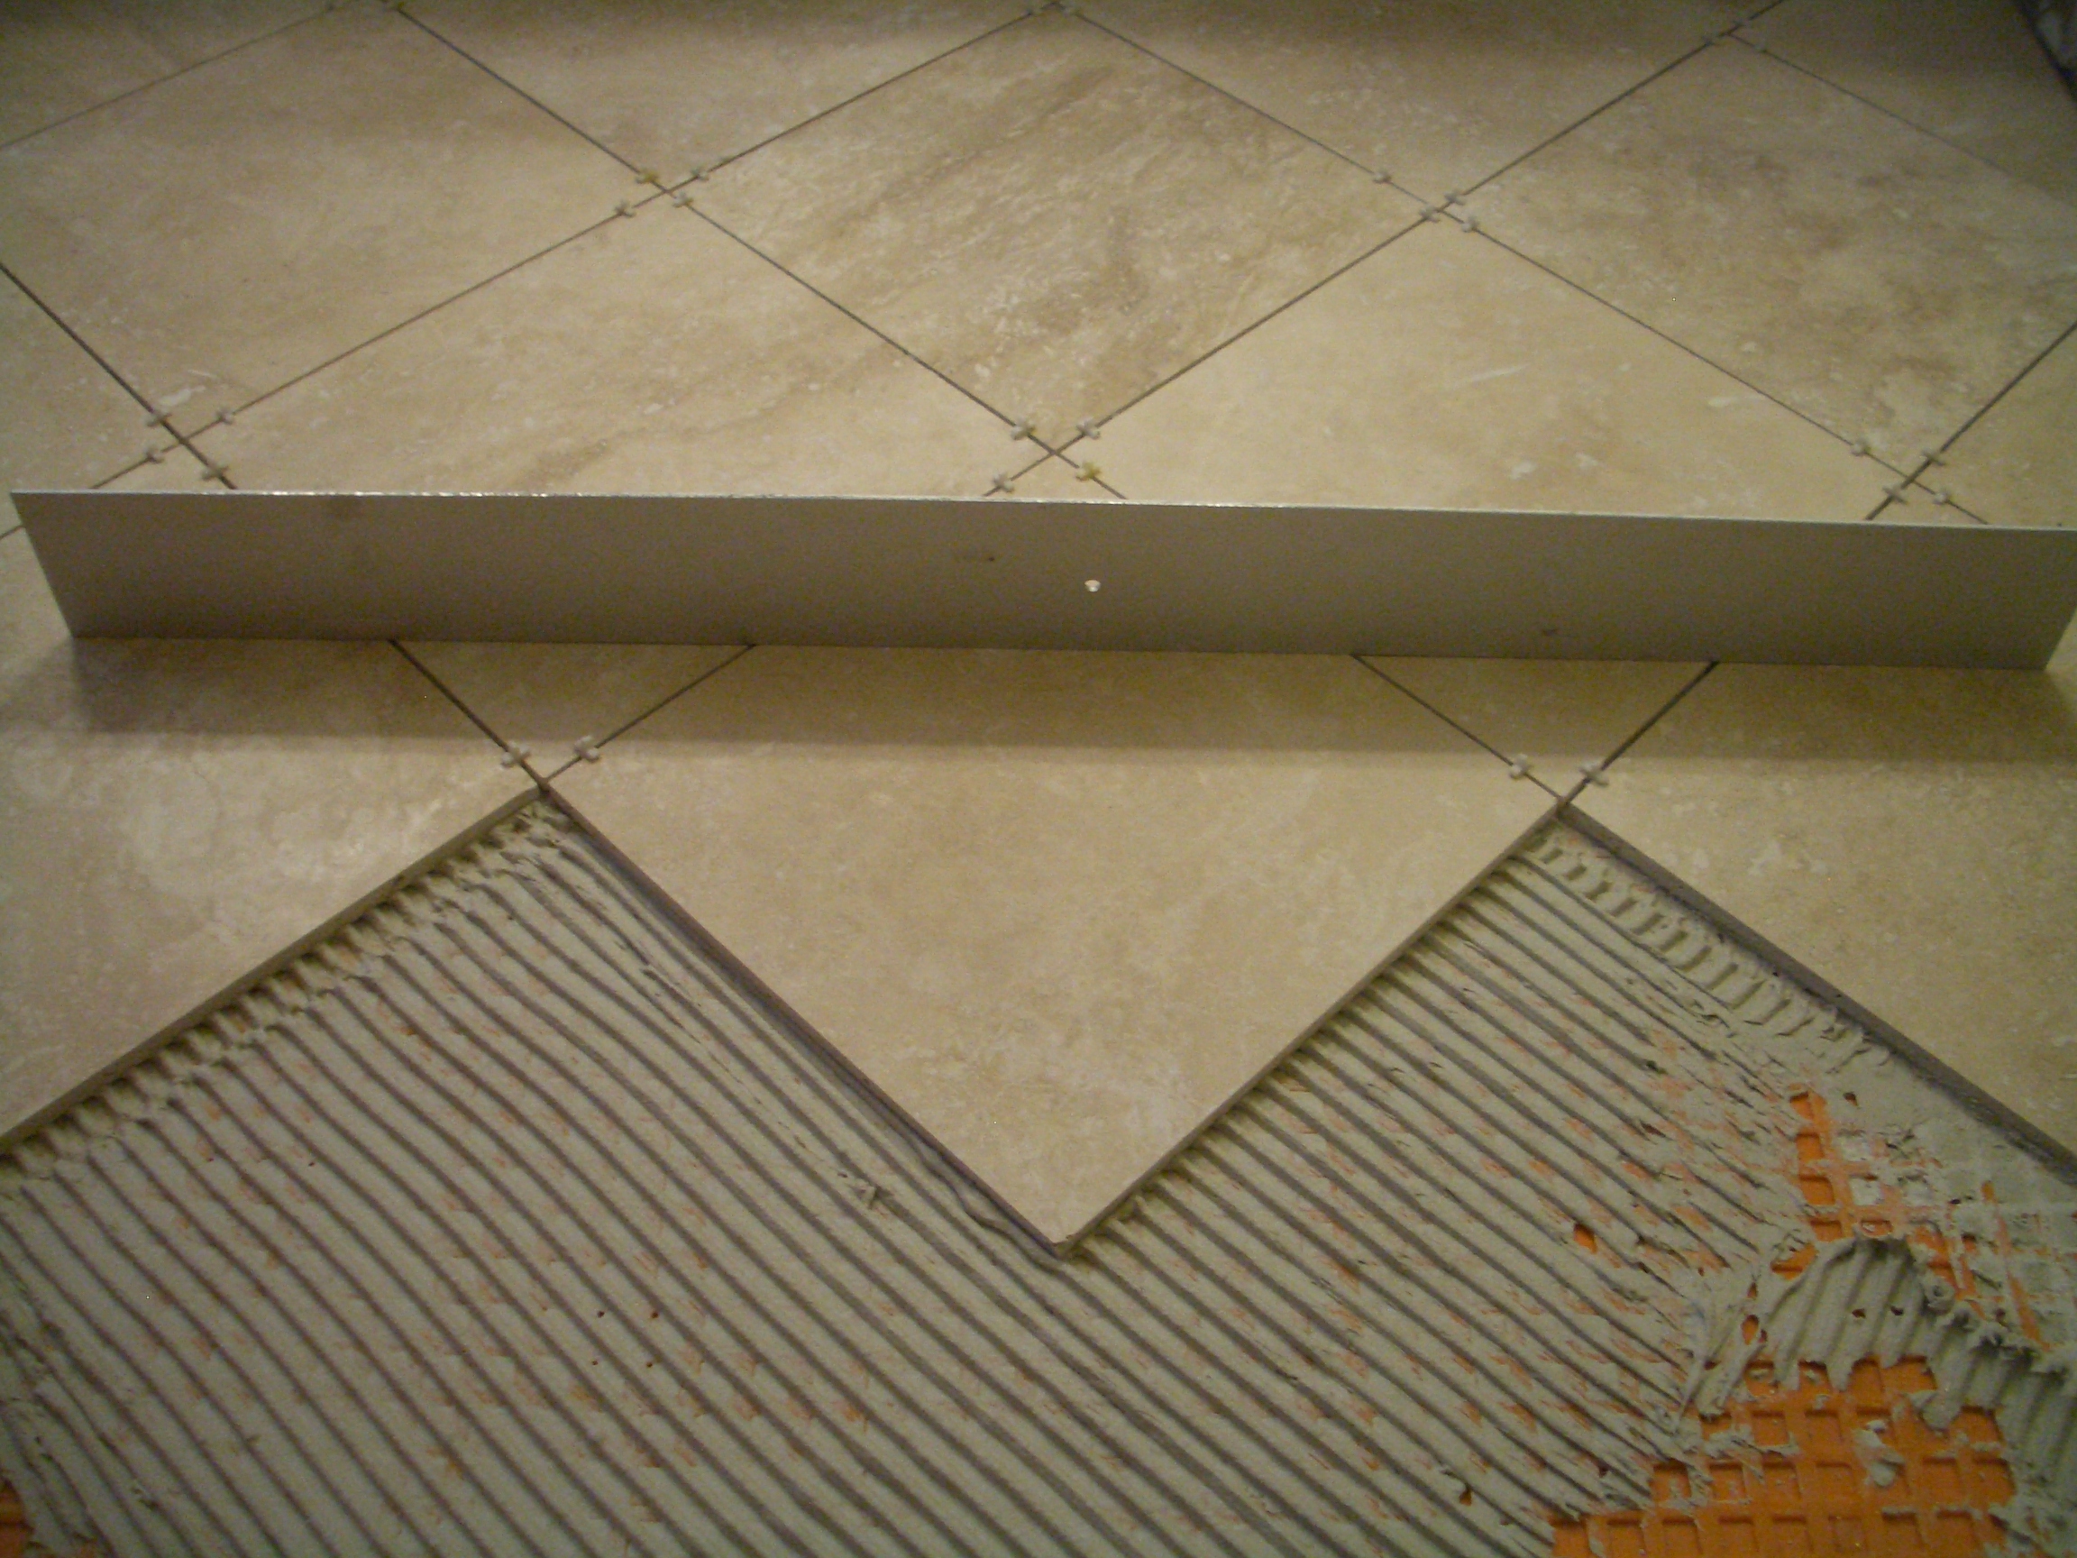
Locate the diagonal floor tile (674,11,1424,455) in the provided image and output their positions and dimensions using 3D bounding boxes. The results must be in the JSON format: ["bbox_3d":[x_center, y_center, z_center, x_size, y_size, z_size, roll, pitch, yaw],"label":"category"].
[{"bbox_3d":[0.009,-0.325,1.191,0.305,0.009,0.305,-37,60,-28],"label":"diagonal floor tile"}]

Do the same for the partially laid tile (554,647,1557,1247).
[{"bbox_3d":[0.008,0.009,0.909,0.305,0.009,0.305,-37,60,-28],"label":"partially laid tile"}]

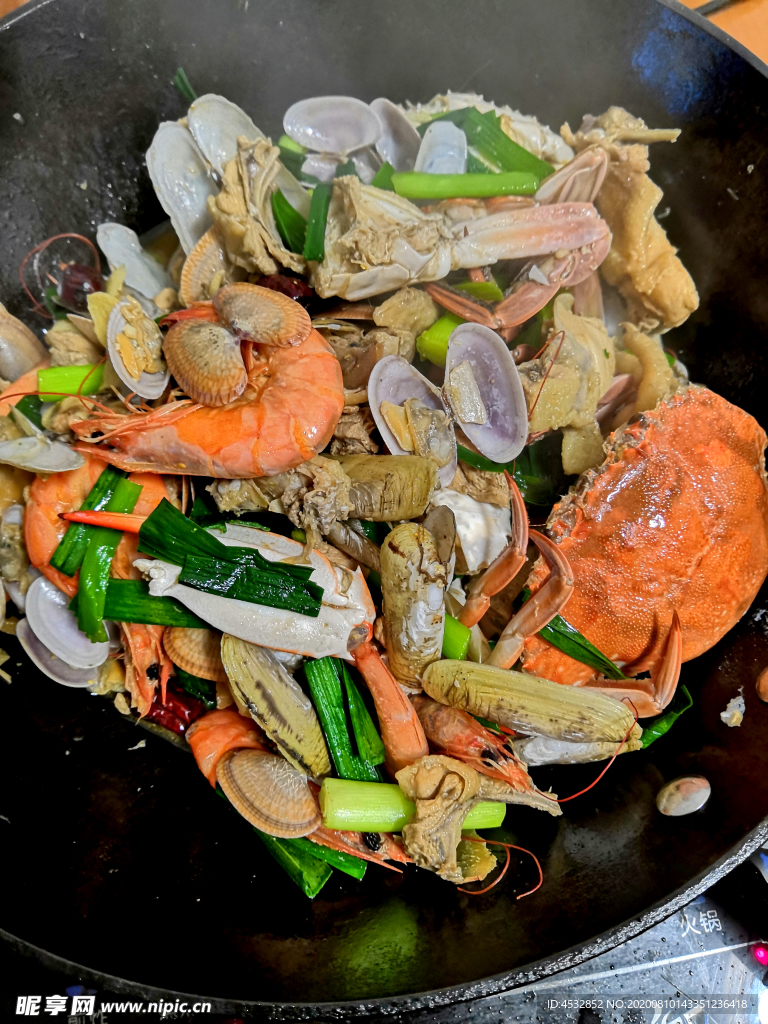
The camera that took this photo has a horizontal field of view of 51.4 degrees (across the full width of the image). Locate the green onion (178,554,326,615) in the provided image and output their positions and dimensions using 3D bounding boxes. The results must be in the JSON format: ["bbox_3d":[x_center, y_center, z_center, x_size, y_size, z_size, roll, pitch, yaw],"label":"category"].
[{"bbox_3d":[-0.043,0.023,0.255,0.047,0.005,0.011,12,80,5],"label":"green onion"}]

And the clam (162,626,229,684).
[{"bbox_3d":[-0.058,0.045,0.259,0.030,0.011,0.024,23,73,10],"label":"clam"}]

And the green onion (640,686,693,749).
[{"bbox_3d":[0.078,0.059,0.226,0.025,0.008,0.008,-39,73,-11],"label":"green onion"}]

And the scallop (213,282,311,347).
[{"bbox_3d":[-0.044,-0.071,0.286,0.036,0.011,0.021,21,74,6],"label":"scallop"}]

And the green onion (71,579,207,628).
[{"bbox_3d":[-0.080,0.033,0.264,0.050,0.005,0.013,7,71,5],"label":"green onion"}]

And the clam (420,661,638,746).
[{"bbox_3d":[0.044,0.058,0.238,0.066,0.013,0.017,12,76,3],"label":"clam"}]

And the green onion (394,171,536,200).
[{"bbox_3d":[0.030,-0.123,0.300,0.055,0.009,0.010,1,70,3],"label":"green onion"}]

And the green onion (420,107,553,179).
[{"bbox_3d":[0.040,-0.141,0.307,0.052,0.011,0.025,14,84,1],"label":"green onion"}]

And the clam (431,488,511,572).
[{"bbox_3d":[0.029,0.007,0.269,0.028,0.013,0.028,24,77,-1],"label":"clam"}]

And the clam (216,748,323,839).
[{"bbox_3d":[-0.033,0.082,0.232,0.032,0.011,0.022,34,84,7],"label":"clam"}]

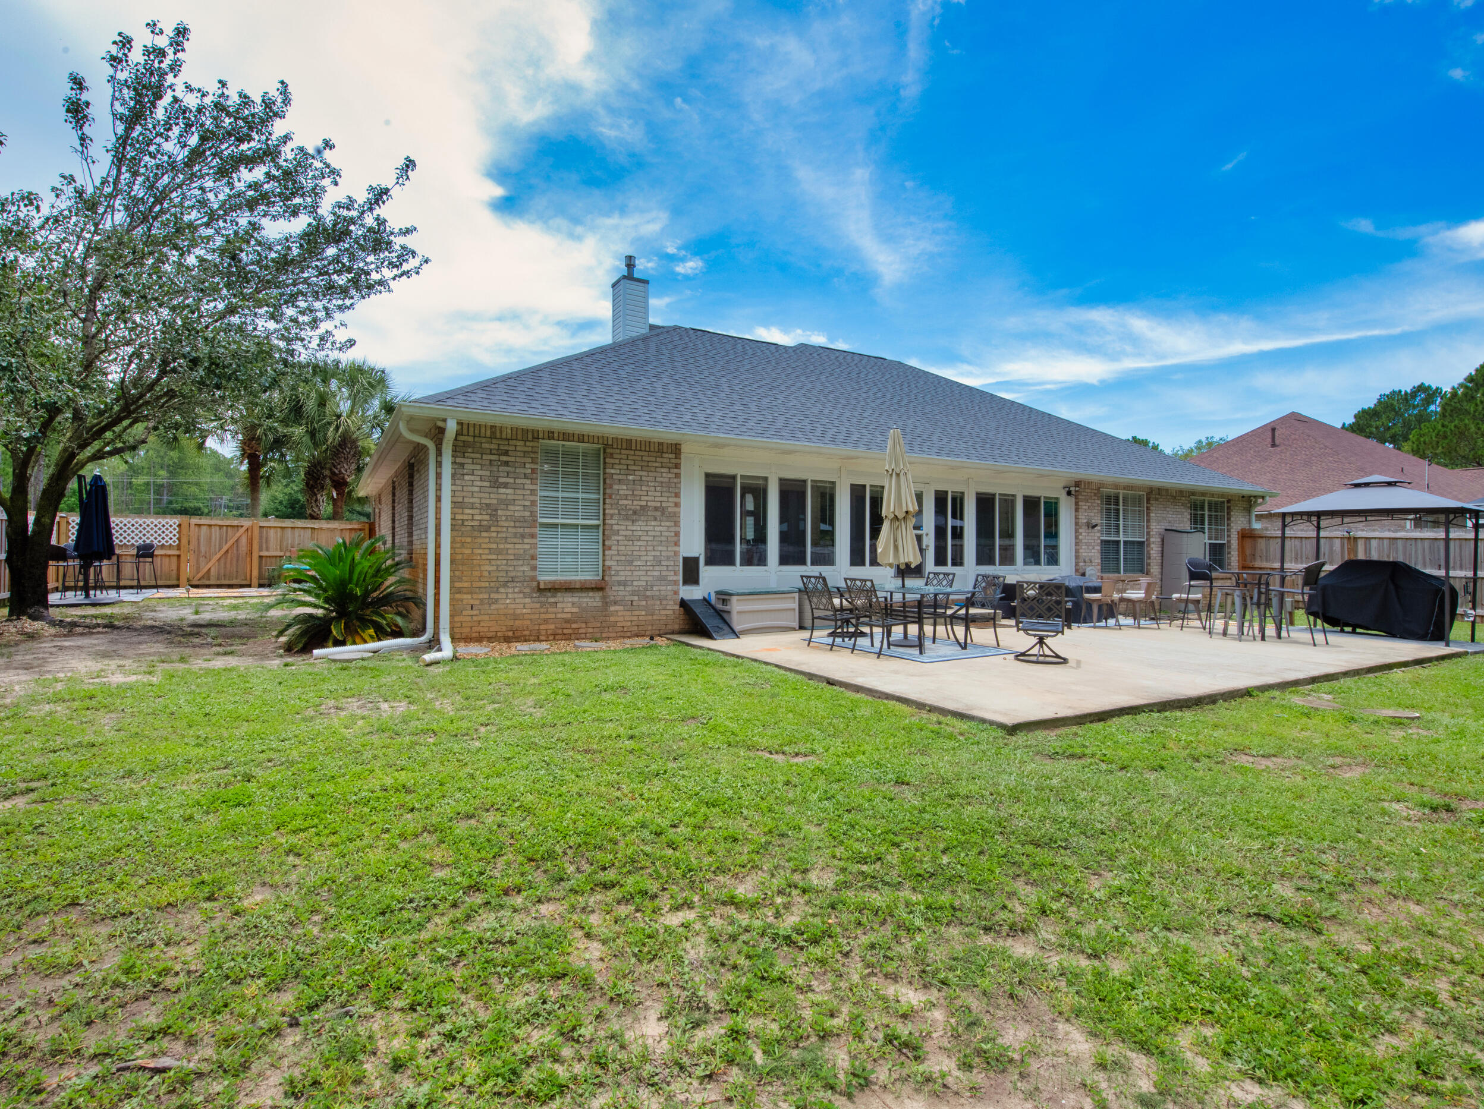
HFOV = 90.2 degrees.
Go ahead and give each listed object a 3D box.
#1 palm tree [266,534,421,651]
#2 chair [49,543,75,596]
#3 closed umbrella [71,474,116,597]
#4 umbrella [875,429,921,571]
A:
[{"bbox_3d":[-4.900,0.395,9.100,1.700,1.380,1.700,1,-1,-30],"label":"palm tree"},{"bbox_3d":[-14.500,0.340,15.850,0.580,1.140,0.640,0,-1,32],"label":"chair"},{"bbox_3d":[-13.500,-0.380,15.400,0.720,2.600,0.620,1,-1,-41],"label":"closed umbrella"},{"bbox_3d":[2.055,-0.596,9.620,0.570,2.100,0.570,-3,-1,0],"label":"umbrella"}]

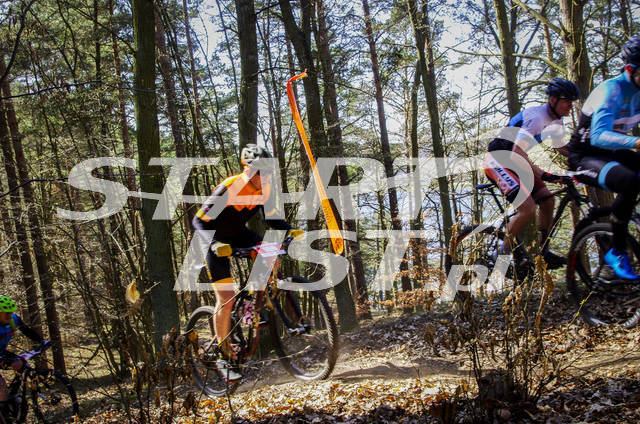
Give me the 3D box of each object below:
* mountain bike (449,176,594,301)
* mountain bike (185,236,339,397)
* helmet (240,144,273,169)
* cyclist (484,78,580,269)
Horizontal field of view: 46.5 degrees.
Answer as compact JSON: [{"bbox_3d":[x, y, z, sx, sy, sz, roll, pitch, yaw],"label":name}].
[{"bbox_3d":[1.951,0.254,6.564,1.850,1.040,0.710,-8,4,32],"label":"mountain bike"},{"bbox_3d":[-0.525,0.839,5.610,0.730,1.010,1.880,-6,-11,-43],"label":"mountain bike"},{"bbox_3d":[-0.466,-0.401,5.430,0.280,0.170,0.205,-2,6,42],"label":"helmet"},{"bbox_3d":[1.901,-0.273,6.503,0.950,1.630,0.620,-4,5,32],"label":"cyclist"}]

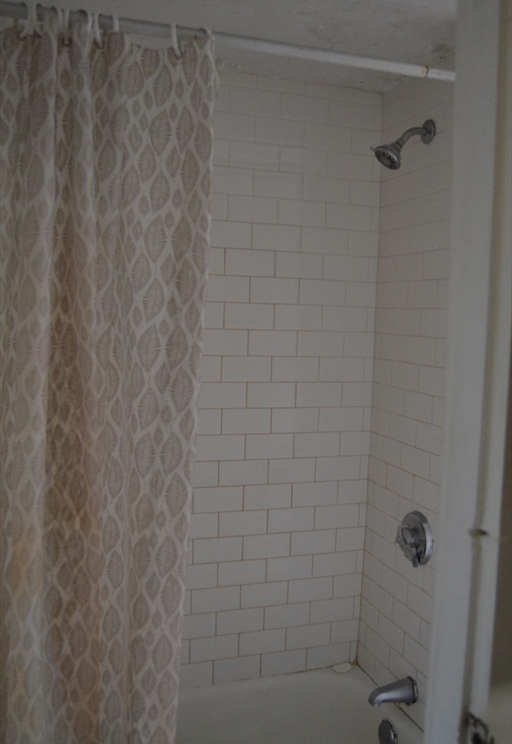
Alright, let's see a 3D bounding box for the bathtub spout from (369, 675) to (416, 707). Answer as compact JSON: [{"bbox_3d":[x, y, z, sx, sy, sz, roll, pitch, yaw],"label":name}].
[{"bbox_3d":[0.374,0.908,1.984,0.132,0.084,0.070,0,5,-18],"label":"bathtub spout"}]

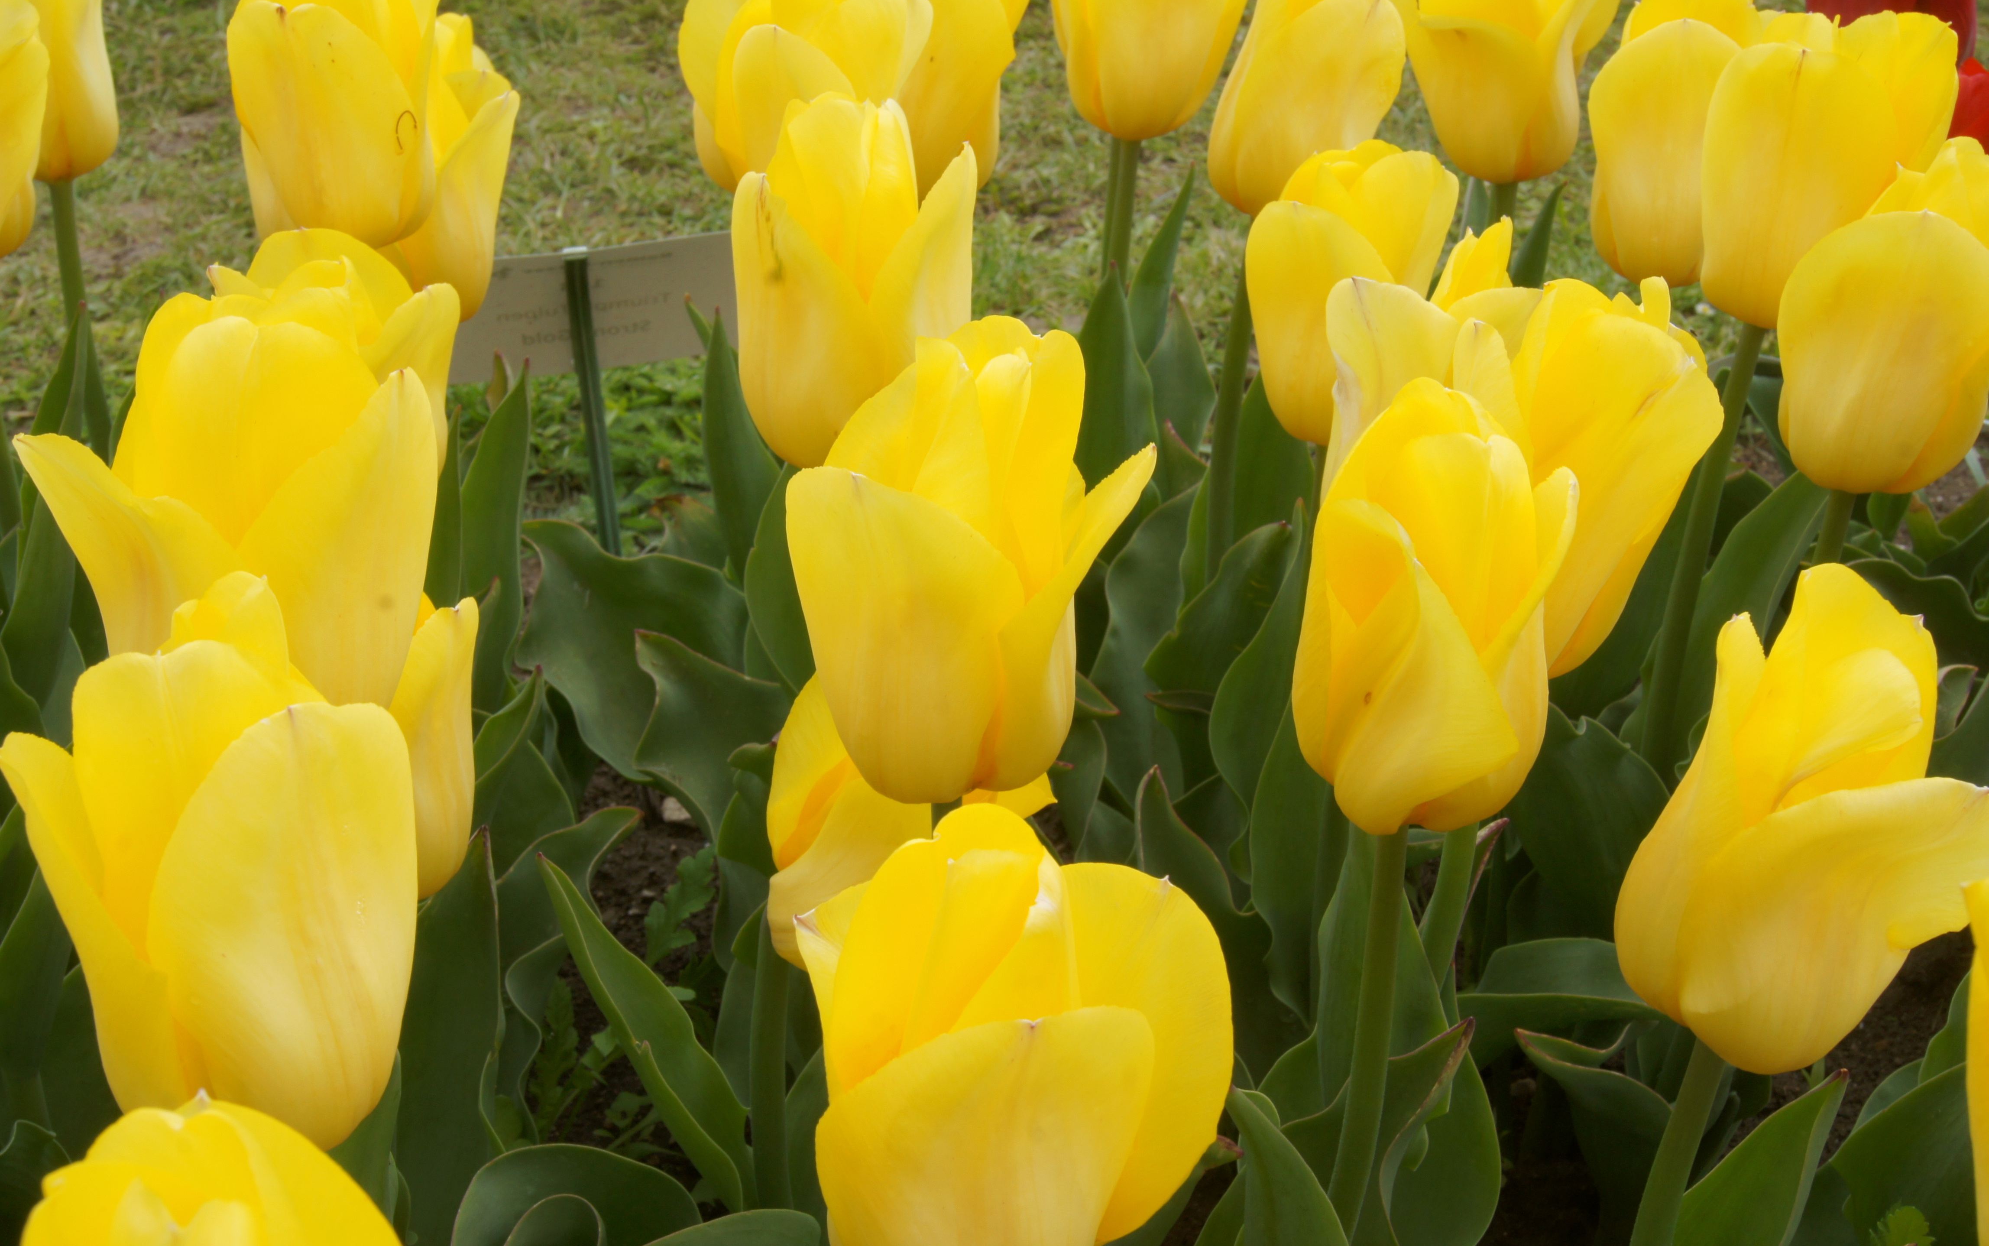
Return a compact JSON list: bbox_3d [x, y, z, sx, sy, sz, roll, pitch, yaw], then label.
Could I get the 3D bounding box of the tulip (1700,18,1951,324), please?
[{"bbox_3d":[0.215,-0.117,0.597,0.065,0.083,0.058,5,31,0],"label":"tulip"}]

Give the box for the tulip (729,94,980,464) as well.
[{"bbox_3d":[-0.031,-0.076,0.515,0.054,0.086,0.054,7,31,0],"label":"tulip"}]

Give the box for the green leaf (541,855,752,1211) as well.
[{"bbox_3d":[-0.068,0.082,0.456,0.024,0.089,0.018,-25,18,0],"label":"green leaf"}]

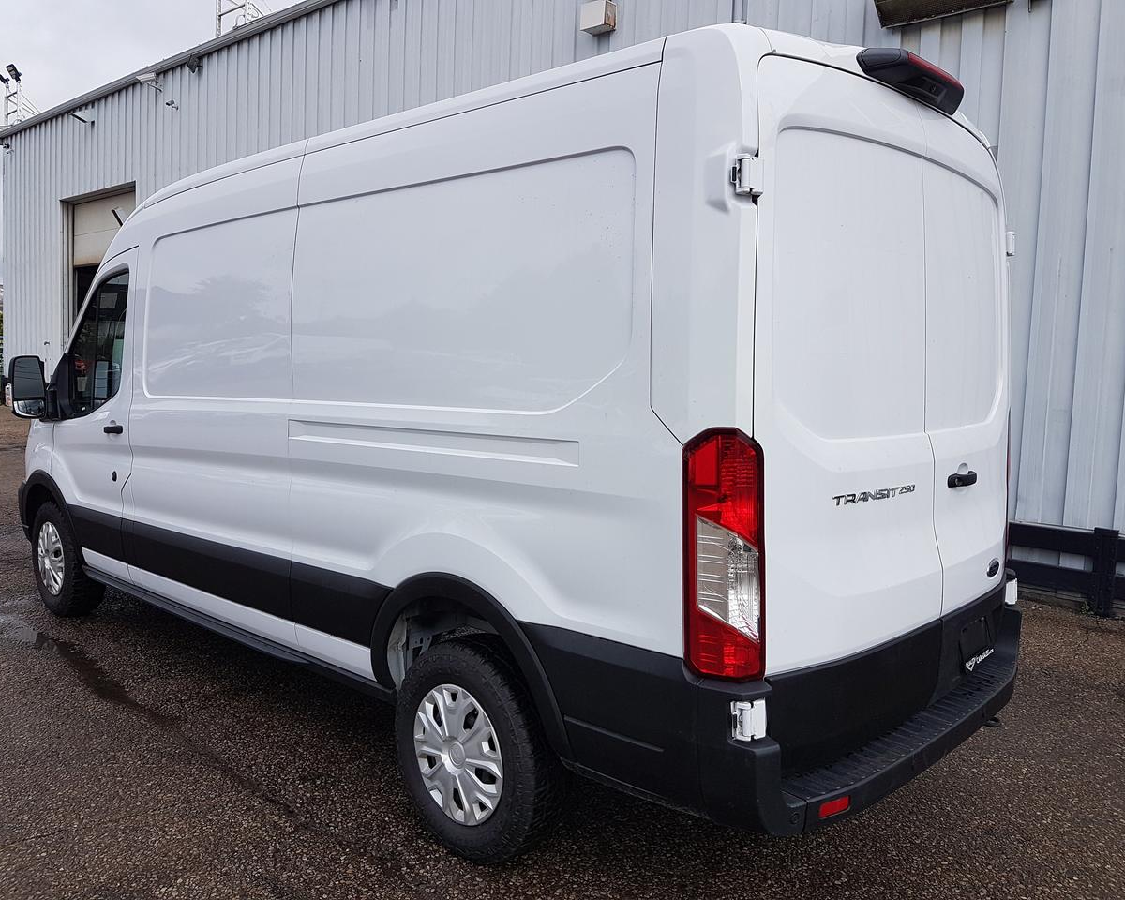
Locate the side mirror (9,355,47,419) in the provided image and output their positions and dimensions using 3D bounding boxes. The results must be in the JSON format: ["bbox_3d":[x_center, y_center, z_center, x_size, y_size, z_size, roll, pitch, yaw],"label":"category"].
[{"bbox_3d":[-2.883,-0.350,4.864,0.140,0.335,0.180,5,7,38],"label":"side mirror"}]

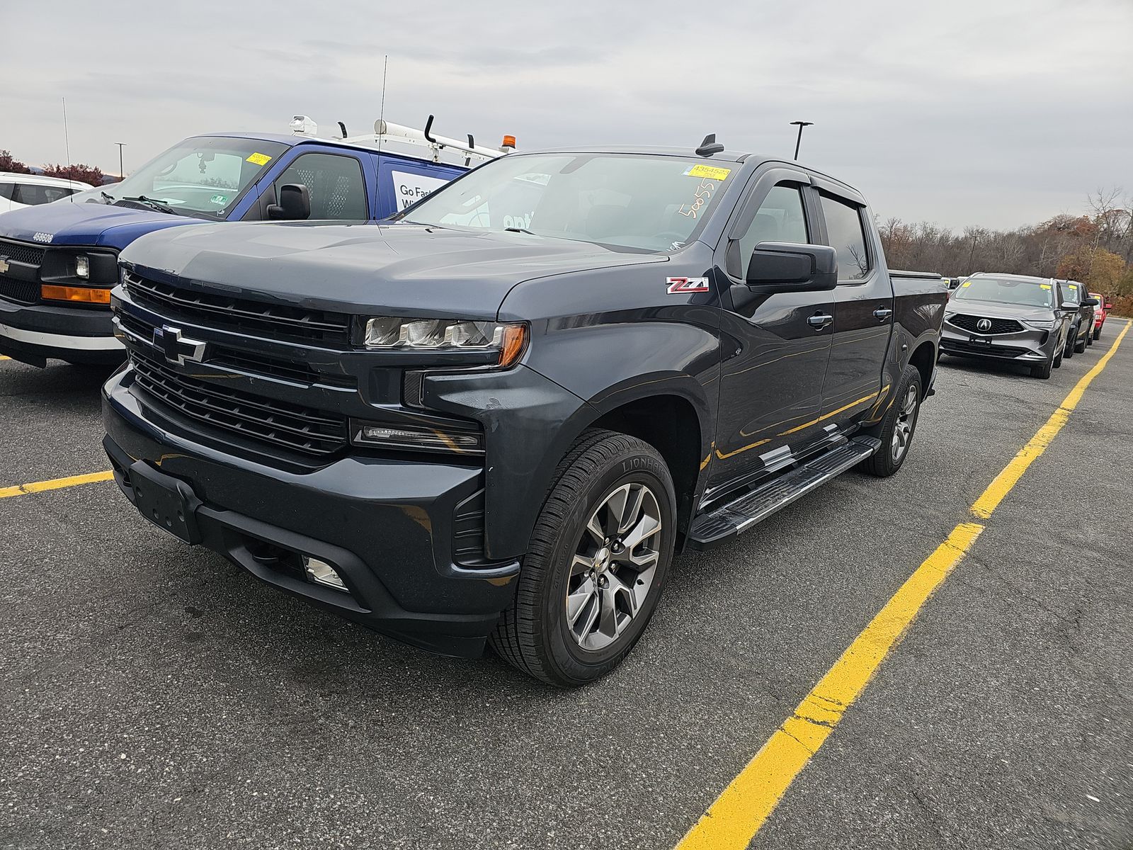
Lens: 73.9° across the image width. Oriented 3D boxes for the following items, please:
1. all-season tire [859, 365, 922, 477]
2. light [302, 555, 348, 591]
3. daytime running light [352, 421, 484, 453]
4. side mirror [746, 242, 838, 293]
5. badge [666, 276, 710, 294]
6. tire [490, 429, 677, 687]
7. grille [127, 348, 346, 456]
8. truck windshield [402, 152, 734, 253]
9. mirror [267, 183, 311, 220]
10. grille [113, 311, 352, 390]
[{"bbox_3d":[2.311,-0.041,5.404,0.280,0.820,0.820,15,16,35],"label":"all-season tire"},{"bbox_3d":[-0.632,0.391,1.995,0.135,0.075,0.070,10,13,17],"label":"light"},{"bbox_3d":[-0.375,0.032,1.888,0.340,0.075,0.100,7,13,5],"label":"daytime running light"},{"bbox_3d":[0.780,-0.541,2.625,0.285,0.180,0.170,15,16,35],"label":"side mirror"},{"bbox_3d":[0.376,-0.432,2.335,0.018,0.056,0.285,15,16,35],"label":"badge"},{"bbox_3d":[0.071,0.419,2.439,0.285,0.825,0.825,14,16,34],"label":"tire"},{"bbox_3d":[-1.051,-0.082,2.211,1.160,0.130,0.160,15,16,35],"label":"grille"},{"bbox_3d":[-0.037,-1.001,3.291,1.550,0.140,0.820,15,50,35],"label":"truck windshield"},{"bbox_3d":[-1.835,-1.478,4.998,0.260,0.260,0.190,15,16,35],"label":"mirror"},{"bbox_3d":[-1.041,-0.247,2.164,1.240,0.095,0.170,15,16,35],"label":"grille"}]

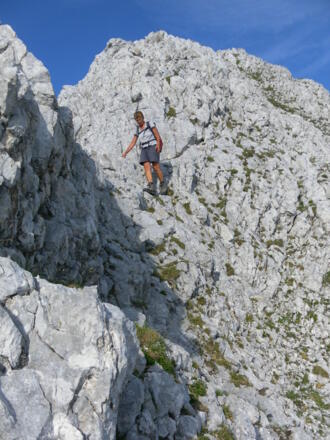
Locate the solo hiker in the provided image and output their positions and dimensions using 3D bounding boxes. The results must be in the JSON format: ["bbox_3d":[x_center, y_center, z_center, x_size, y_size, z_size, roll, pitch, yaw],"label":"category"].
[{"bbox_3d":[-0.396,-1.305,8.600,0.780,1.630,0.540,-2,-5,22],"label":"solo hiker"}]

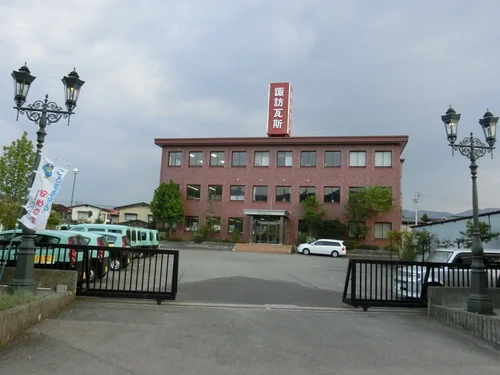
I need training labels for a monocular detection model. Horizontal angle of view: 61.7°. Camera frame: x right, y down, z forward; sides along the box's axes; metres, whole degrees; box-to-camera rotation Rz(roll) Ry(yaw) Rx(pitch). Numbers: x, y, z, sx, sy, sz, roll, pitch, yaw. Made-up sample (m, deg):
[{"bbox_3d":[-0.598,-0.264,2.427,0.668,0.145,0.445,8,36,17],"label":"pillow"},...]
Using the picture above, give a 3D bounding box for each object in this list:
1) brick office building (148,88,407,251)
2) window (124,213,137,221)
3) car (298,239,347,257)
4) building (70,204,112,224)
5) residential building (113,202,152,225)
[{"bbox_3d":[3.799,-2.177,50.212,26.800,18.450,14.300,1,-9,13],"label":"brick office building"},{"bbox_3d":[-19.840,4.923,69.900,2.088,1.154,0.200,2,-8,7],"label":"window"},{"bbox_3d":[6.681,5.596,38.726,4.420,1.500,1.700,0,-9,19],"label":"car"},{"bbox_3d":[-26.189,6.532,73.116,6.752,6.275,7.500,2,-8,7],"label":"building"},{"bbox_3d":[-17.952,6.650,73.735,8.916,7.026,8.500,2,-8,7],"label":"residential building"}]

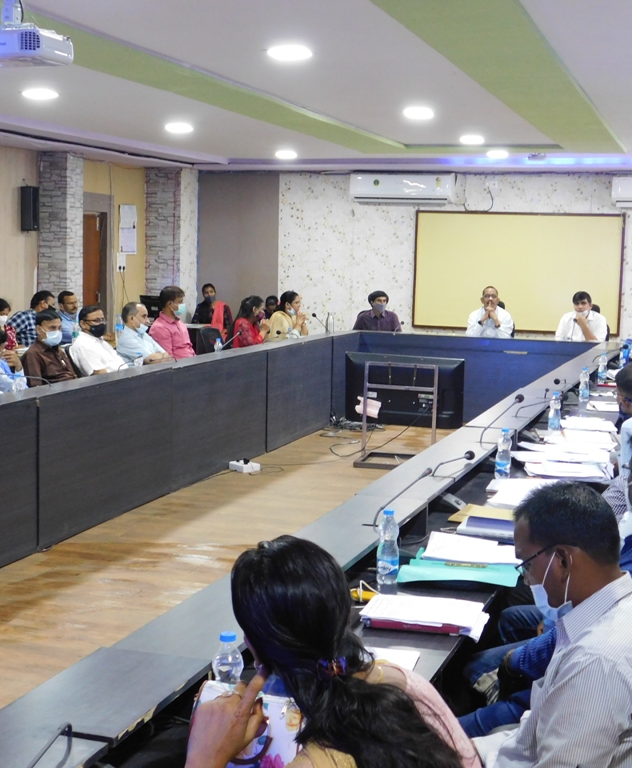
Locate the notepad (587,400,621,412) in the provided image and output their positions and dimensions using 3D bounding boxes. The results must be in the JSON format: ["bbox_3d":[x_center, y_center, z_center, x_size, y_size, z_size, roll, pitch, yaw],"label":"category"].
[{"bbox_3d":[1.730,0.136,7.918,0.220,0.016,0.350,3,6,18],"label":"notepad"}]

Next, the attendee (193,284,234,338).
[{"bbox_3d":[-1.157,-0.491,14.811,0.500,1.237,0.700,0,6,-12],"label":"attendee"}]

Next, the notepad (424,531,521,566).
[{"bbox_3d":[0.483,0.505,4.025,0.300,0.030,0.300,3,6,17],"label":"notepad"}]

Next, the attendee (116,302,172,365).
[{"bbox_3d":[-1.125,-0.002,10.053,0.720,1.211,0.500,2,6,10],"label":"attendee"}]

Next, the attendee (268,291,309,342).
[{"bbox_3d":[-0.119,-0.276,12.771,0.720,1.223,0.450,2,6,10],"label":"attendee"}]

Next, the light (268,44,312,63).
[{"bbox_3d":[-0.143,-1.776,7.174,0.220,0.040,0.220,3,6,17],"label":"light"}]

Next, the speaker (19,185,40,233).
[{"bbox_3d":[-2.701,-1.643,12.528,0.125,0.410,0.170,4,6,22],"label":"speaker"}]

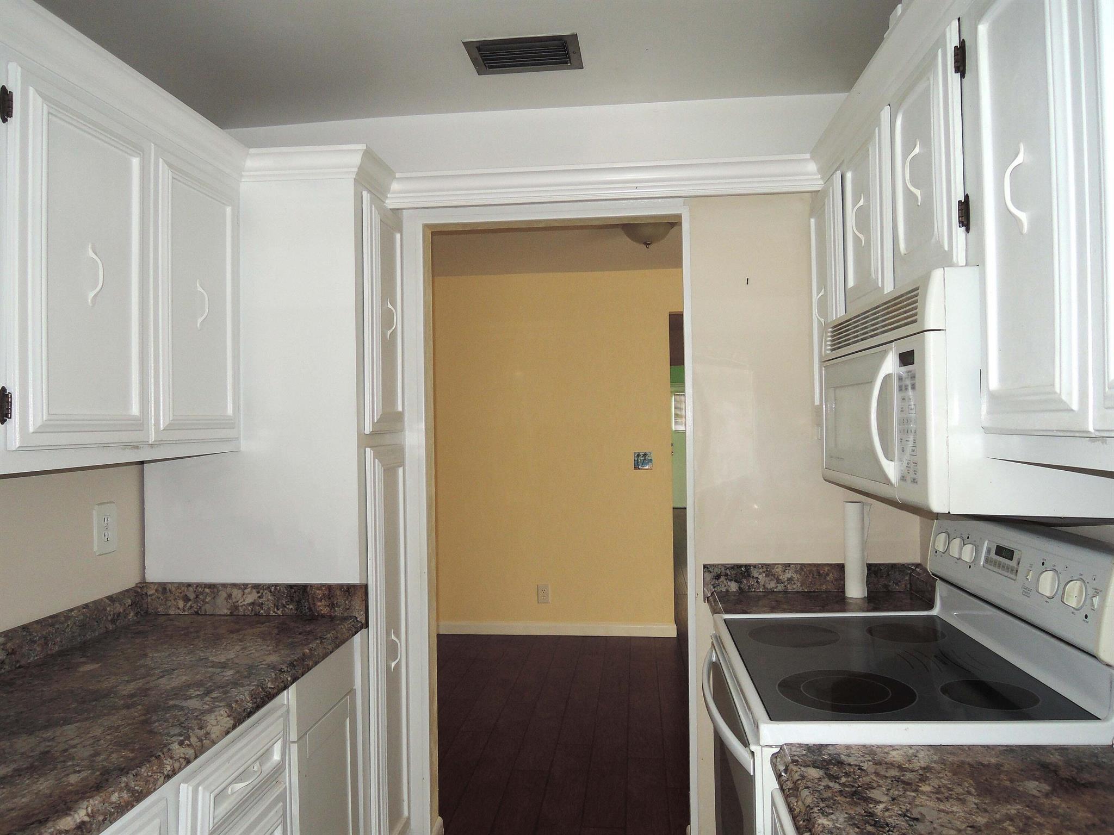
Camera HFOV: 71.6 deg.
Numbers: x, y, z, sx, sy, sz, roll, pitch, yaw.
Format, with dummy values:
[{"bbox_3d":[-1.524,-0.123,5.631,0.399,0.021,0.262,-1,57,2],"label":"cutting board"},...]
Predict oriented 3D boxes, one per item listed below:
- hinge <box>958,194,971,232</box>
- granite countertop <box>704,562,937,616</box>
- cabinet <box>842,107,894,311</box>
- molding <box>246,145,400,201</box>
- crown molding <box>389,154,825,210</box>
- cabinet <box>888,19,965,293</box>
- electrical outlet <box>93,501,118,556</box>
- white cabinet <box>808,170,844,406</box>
[{"bbox_3d":[0.664,-0.335,1.263,0.017,0.063,0.023,-1,0,6],"label":"hinge"},{"bbox_3d":[0.760,0.504,2.165,0.648,0.121,0.390,-1,0,6],"label":"granite countertop"},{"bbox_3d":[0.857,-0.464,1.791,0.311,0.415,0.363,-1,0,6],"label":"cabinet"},{"bbox_3d":[-0.667,-0.675,2.202,0.377,0.072,0.354,-1,0,6],"label":"molding"},{"bbox_3d":[0.117,-0.689,2.247,1.295,0.073,0.108,-1,0,6],"label":"crown molding"},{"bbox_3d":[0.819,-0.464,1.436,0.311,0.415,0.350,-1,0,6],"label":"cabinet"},{"bbox_3d":[-1.148,0.283,1.968,0.010,0.131,0.087,-1,0,6],"label":"electrical outlet"},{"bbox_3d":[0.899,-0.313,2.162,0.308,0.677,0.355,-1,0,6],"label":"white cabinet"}]

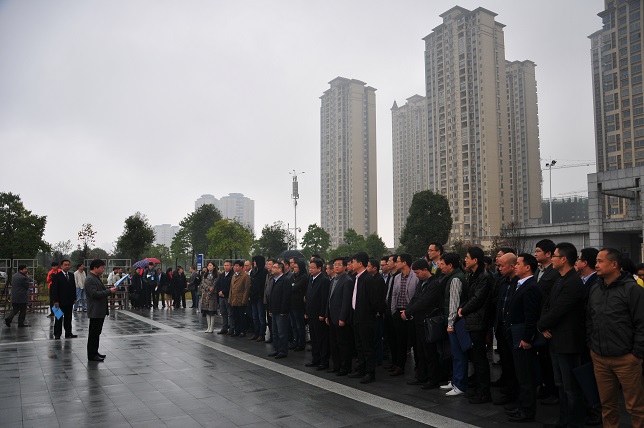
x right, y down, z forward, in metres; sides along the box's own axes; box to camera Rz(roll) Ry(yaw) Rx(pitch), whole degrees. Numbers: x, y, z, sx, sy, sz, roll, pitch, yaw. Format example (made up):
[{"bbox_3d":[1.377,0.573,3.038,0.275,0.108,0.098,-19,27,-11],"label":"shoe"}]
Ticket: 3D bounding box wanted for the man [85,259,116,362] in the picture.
[{"bbox_3d":[-3.737,1.631,8.236,0.500,1.700,0.470,2,-6,-25],"label":"man"}]

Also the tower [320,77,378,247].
[{"bbox_3d":[14.294,-25.706,261.564,19.000,98.470,25.000,4,-7,-40],"label":"tower"}]

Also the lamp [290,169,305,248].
[{"bbox_3d":[-4.154,0.953,80.269,2.400,16.600,2.000,0,-5,0],"label":"lamp"}]

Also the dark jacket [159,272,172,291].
[{"bbox_3d":[-6.159,2.662,19.025,0.530,0.730,0.340,3,-7,-23],"label":"dark jacket"}]

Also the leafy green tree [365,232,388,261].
[{"bbox_3d":[5.419,3.986,47.833,2.600,4.310,2.500,0,-5,0],"label":"leafy green tree"}]

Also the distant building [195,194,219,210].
[{"bbox_3d":[-129.909,15.497,551.082,32.000,76.170,30.000,1,-6,-11],"label":"distant building"}]

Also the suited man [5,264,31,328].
[{"bbox_3d":[-8.095,2.162,12.743,0.620,1.660,0.500,2,-7,-22],"label":"suited man"}]

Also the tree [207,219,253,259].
[{"bbox_3d":[-8.237,3.279,42.894,4.100,5.780,4.000,1,-6,-11],"label":"tree"}]

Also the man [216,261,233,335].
[{"bbox_3d":[-2.238,1.941,11.157,0.500,1.720,0.340,-4,-7,30],"label":"man"}]

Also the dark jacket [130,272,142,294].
[{"bbox_3d":[-7.223,2.711,18.819,0.360,0.870,0.500,-4,-7,31],"label":"dark jacket"}]

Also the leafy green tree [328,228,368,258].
[{"bbox_3d":[2.751,4.045,51.847,4.100,4.990,3.900,0,-5,0],"label":"leafy green tree"}]

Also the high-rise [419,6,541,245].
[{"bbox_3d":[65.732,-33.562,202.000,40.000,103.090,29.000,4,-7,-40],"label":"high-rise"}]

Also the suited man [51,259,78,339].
[{"bbox_3d":[-5.632,1.859,10.462,0.550,1.730,0.350,5,-8,-39],"label":"suited man"}]

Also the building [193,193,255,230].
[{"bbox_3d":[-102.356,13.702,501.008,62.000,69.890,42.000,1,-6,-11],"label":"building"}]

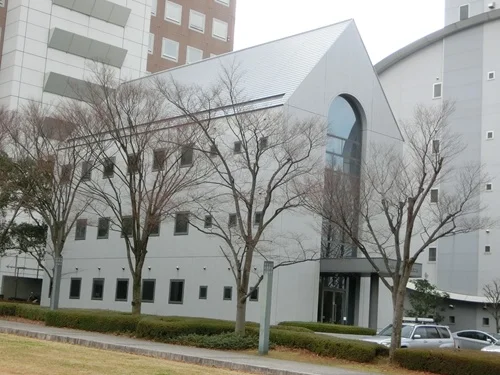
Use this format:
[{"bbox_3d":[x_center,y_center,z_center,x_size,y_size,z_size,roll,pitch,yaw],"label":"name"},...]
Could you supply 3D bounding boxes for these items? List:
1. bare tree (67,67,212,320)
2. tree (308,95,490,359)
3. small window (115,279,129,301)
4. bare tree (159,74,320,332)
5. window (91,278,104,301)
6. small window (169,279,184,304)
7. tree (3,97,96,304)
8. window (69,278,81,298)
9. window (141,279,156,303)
[{"bbox_3d":[-5.471,0.325,39.050,6.830,12.678,6.625,5,-9,-7],"label":"bare tree"},{"bbox_3d":[4.977,1.412,28.128,6.226,8.898,6.040,2,-9,10],"label":"tree"},{"bbox_3d":[-7.759,6.195,49.883,0.150,1.372,1.282,12,-12,-42],"label":"small window"},{"bbox_3d":[-0.475,0.553,33.744,6.943,11.495,6.734,4,-9,0],"label":"bare tree"},{"bbox_3d":[-9.569,6.383,51.778,0.150,1.372,1.282,12,-12,-42],"label":"window"},{"bbox_3d":[-4.112,5.823,46.064,0.150,1.372,1.282,12,-12,-42],"label":"small window"},{"bbox_3d":[-10.756,1.072,43.935,5.058,11.771,4.906,6,-9,-12],"label":"tree"},{"bbox_3d":[-11.392,6.572,53.687,0.150,1.372,1.282,12,-12,-42],"label":"window"},{"bbox_3d":[-5.949,6.016,47.987,0.150,1.372,1.282,12,-12,-42],"label":"window"}]

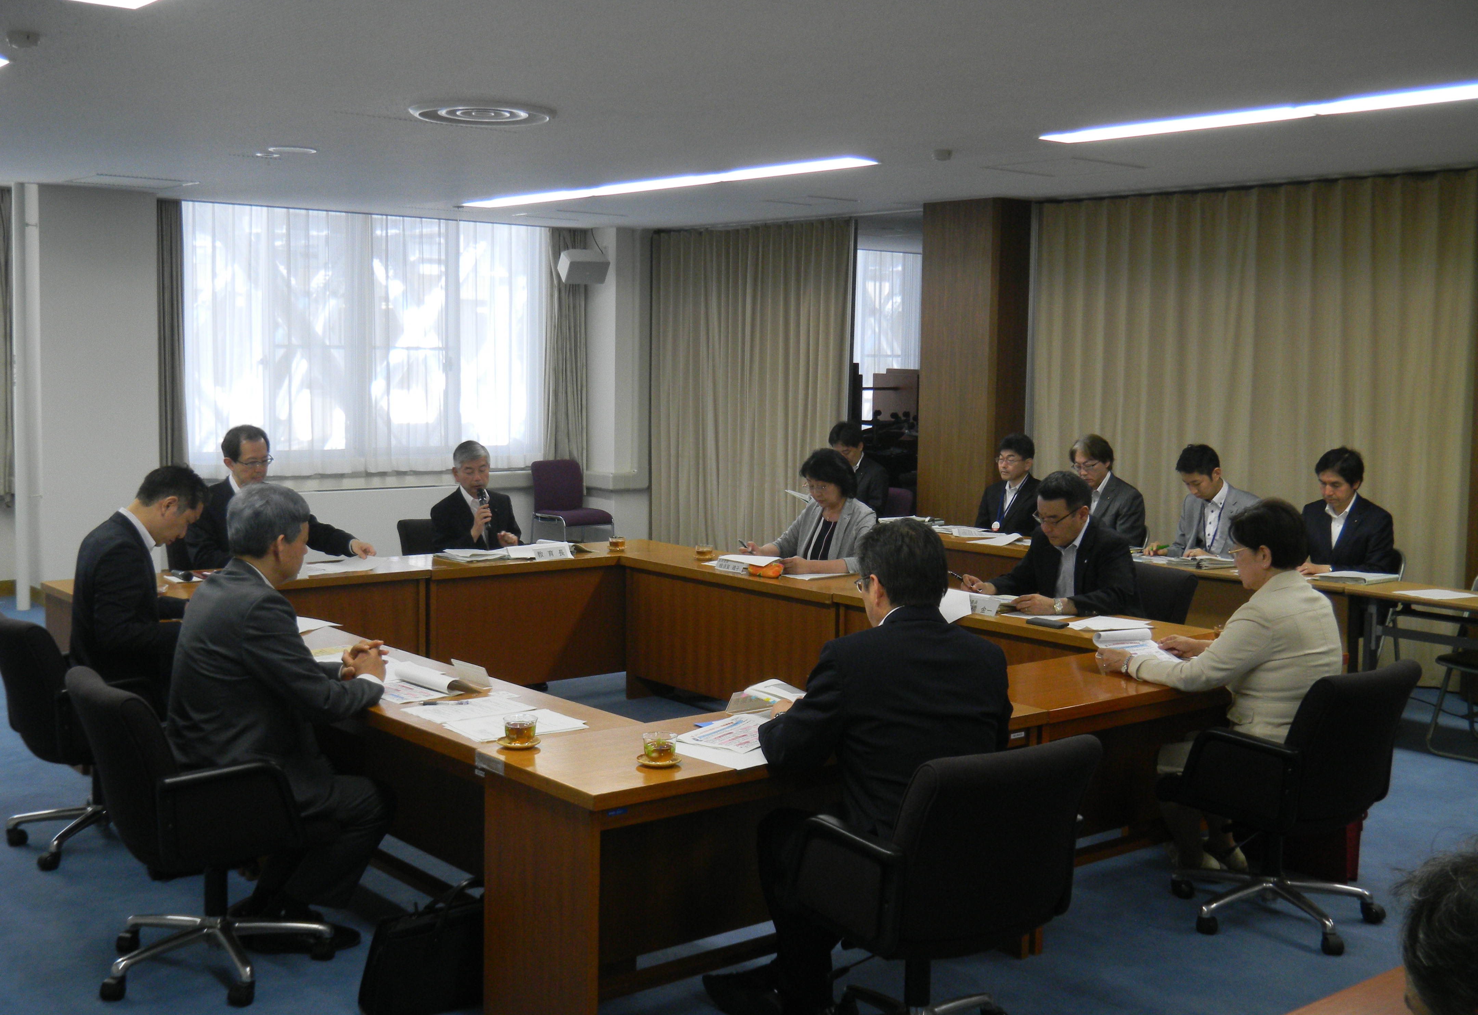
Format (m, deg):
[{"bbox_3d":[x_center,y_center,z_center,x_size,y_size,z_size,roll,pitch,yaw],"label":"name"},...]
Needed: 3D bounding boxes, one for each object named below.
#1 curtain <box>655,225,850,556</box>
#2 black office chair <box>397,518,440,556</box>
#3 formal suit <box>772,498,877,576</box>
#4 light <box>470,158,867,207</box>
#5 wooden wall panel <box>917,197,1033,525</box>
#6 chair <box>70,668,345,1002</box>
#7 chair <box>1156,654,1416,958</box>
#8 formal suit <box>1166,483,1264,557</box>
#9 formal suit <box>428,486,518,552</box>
[{"bbox_3d":[0.096,-0.870,13.066,0.180,2.730,2.500,-3,7,-40],"label":"curtain"},{"bbox_3d":[-1.425,0.486,8.350,0.600,0.830,0.620,-3,7,-40],"label":"black office chair"},{"bbox_3d":[0.439,0.235,7.830,0.520,0.600,0.460,6,7,41],"label":"formal suit"},{"bbox_3d":[-0.621,-2.033,10.296,0.280,0.080,4.100,-3,7,-40],"label":"light"},{"bbox_3d":[1.624,-0.663,10.977,0.500,2.761,0.660,-3,7,-40],"label":"wooden wall panel"},{"bbox_3d":[-1.449,0.849,4.389,0.640,0.830,0.600,-4,7,-42],"label":"chair"},{"bbox_3d":[1.661,0.860,4.948,0.600,0.830,0.640,-2,6,-34],"label":"chair"},{"bbox_3d":[2.550,0.193,8.639,0.450,0.600,0.520,-3,7,-40],"label":"formal suit"},{"bbox_3d":[-1.323,0.177,8.285,0.540,0.580,0.440,-3,7,-38],"label":"formal suit"}]

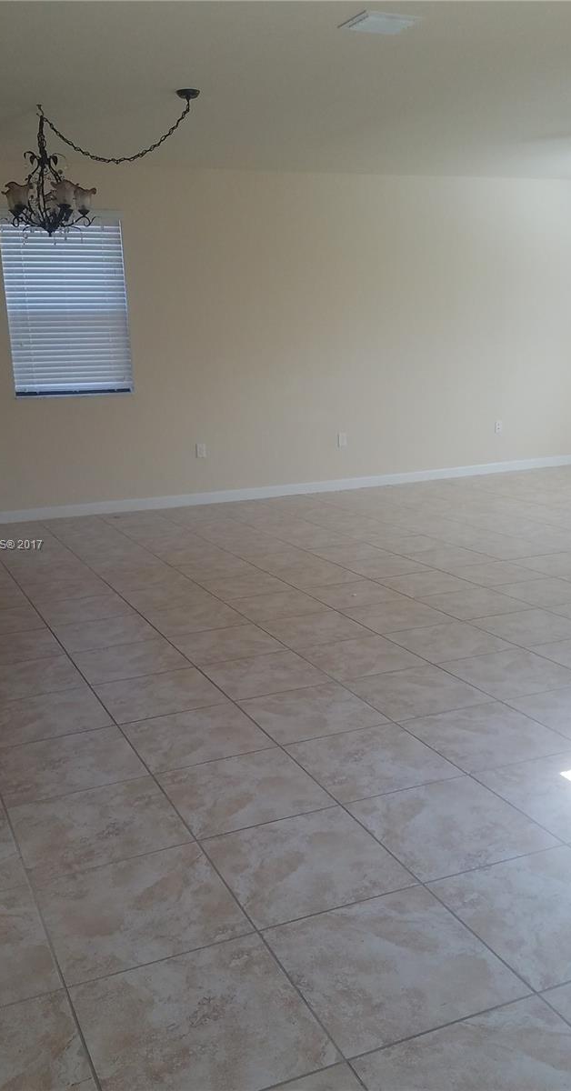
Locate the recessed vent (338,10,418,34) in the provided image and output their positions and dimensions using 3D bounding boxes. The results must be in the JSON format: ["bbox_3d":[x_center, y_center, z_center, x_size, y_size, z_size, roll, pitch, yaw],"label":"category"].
[{"bbox_3d":[0.430,-2.382,3.752,0.290,0.030,0.235,-7,15,-20],"label":"recessed vent"}]

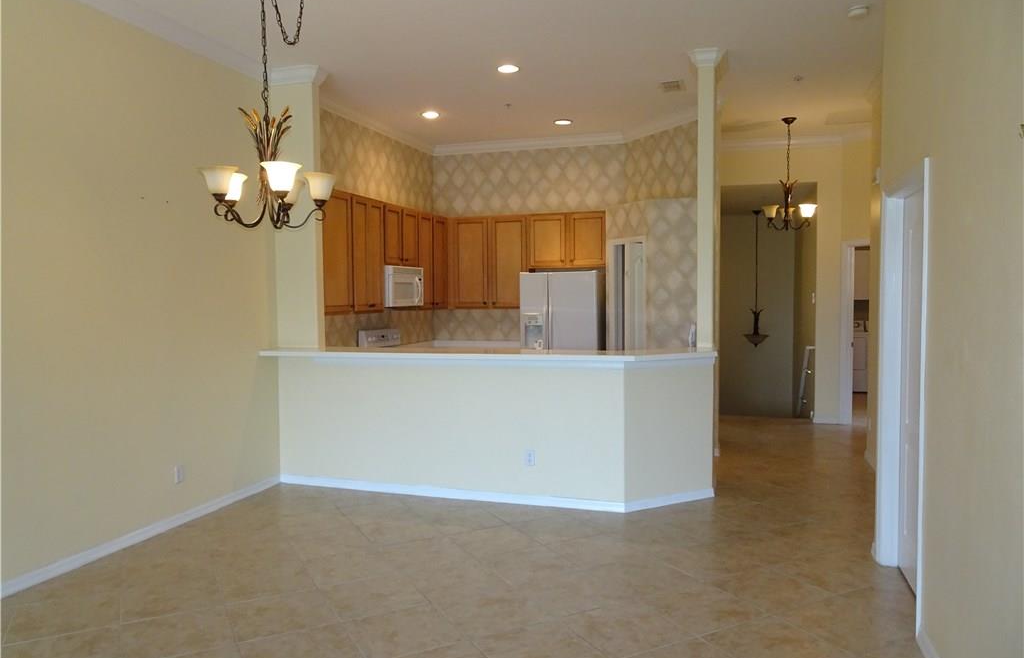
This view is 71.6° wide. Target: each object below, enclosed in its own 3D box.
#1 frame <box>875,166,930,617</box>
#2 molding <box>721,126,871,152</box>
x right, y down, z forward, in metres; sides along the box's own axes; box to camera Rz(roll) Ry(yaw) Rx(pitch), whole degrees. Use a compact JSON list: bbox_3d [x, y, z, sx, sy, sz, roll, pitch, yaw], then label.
[{"bbox_3d":[2.003,0.304,3.551,0.150,2.102,0.969,0,3,18],"label":"frame"},{"bbox_3d":[3.230,-2.177,8.218,1.547,0.115,0.120,0,3,18],"label":"molding"}]

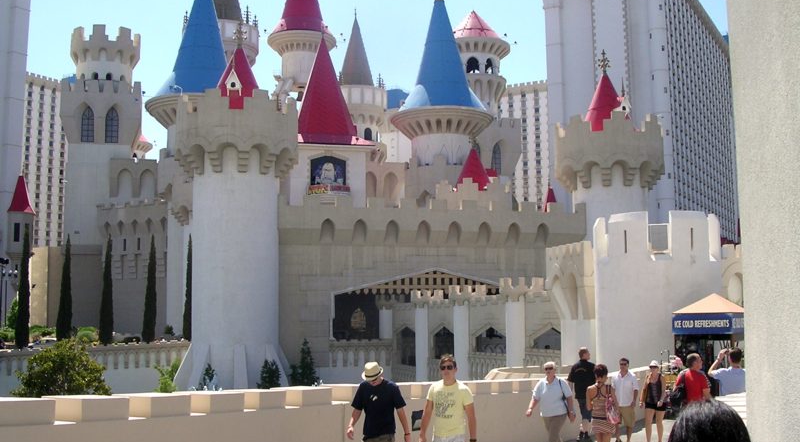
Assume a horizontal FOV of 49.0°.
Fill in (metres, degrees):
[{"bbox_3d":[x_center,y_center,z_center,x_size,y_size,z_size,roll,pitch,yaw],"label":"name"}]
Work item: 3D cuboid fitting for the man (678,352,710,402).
[{"bbox_3d":[4.562,2.895,13.525,0.560,1.690,0.420,-3,-8,15],"label":"man"}]

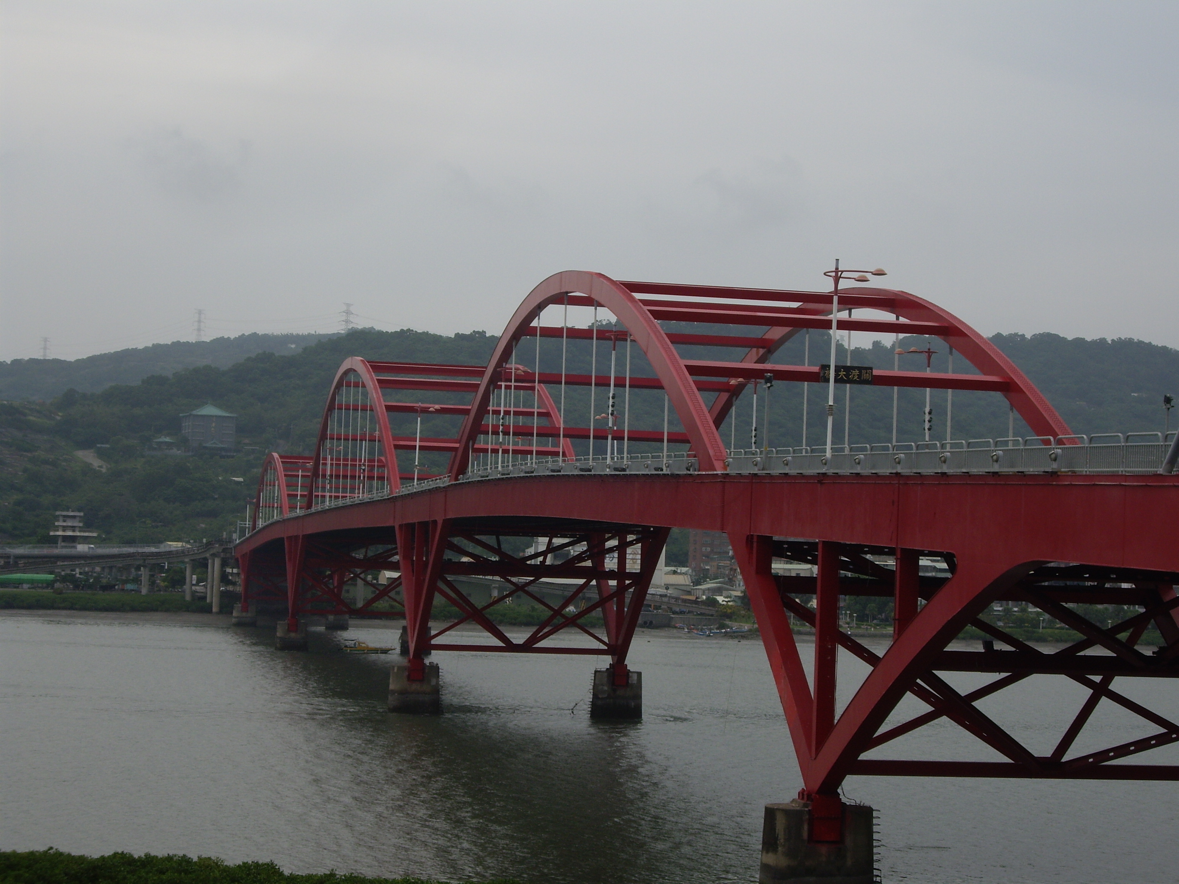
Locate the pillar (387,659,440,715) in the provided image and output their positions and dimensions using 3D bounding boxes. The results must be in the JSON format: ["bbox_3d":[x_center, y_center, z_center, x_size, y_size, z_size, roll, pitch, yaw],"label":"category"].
[{"bbox_3d":[-16.166,22.738,249.069,4.750,4.600,3.100,3,-3,-10],"label":"pillar"}]

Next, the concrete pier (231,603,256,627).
[{"bbox_3d":[-70.807,35.742,551.904,4.750,4.450,3.100,3,-3,-10],"label":"concrete pier"}]

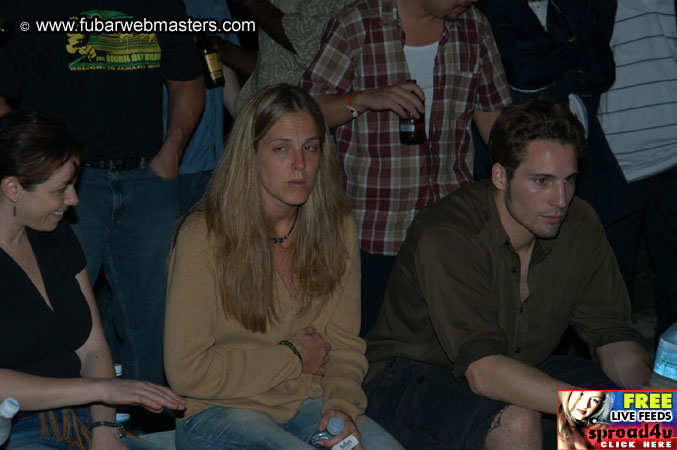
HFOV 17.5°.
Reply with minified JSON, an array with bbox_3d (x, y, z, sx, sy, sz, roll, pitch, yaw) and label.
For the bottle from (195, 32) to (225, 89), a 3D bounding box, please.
[{"bbox_3d":[-0.434,-0.557,7.250,0.062,0.225,0.062,-18,5,-8],"label":"bottle"}]

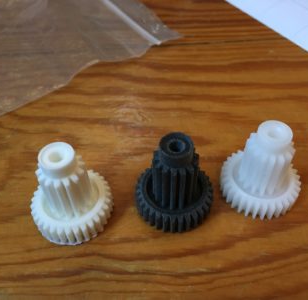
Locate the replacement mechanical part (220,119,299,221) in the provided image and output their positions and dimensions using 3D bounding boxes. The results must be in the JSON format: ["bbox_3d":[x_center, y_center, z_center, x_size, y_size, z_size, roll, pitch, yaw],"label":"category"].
[{"bbox_3d":[0.049,0.006,0.148,0.034,0.039,0.034,-2,46,0],"label":"replacement mechanical part"}]

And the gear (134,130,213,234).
[{"bbox_3d":[0.009,0.011,0.145,0.034,0.039,0.034,-2,46,0],"label":"gear"}]

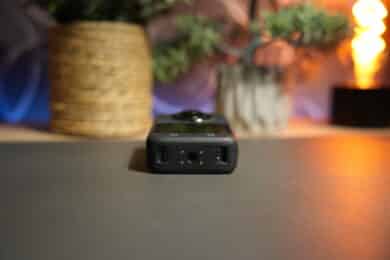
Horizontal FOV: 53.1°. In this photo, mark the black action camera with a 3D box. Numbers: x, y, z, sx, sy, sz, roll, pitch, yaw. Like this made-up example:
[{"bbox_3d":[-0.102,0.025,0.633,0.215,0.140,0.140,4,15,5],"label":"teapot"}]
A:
[{"bbox_3d":[-0.002,0.007,0.295,0.061,0.035,0.081,0,14,-1],"label":"black action camera"}]

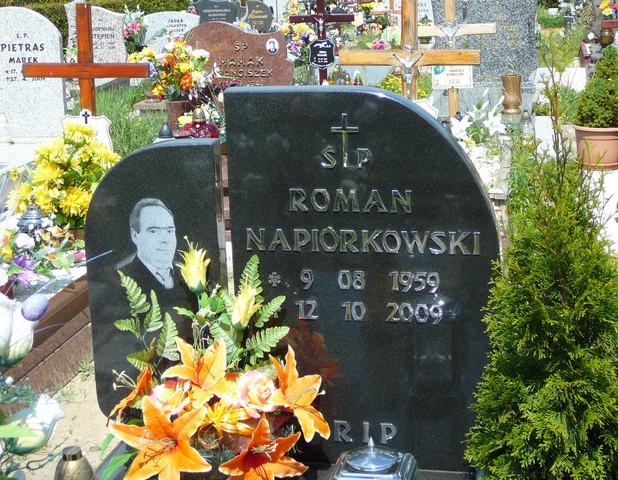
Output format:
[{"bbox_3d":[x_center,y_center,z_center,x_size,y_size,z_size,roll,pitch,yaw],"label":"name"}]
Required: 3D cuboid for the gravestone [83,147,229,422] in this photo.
[{"bbox_3d":[-0.296,0.085,2.380,0.266,0.560,0.080,0,13,10],"label":"gravestone"}]

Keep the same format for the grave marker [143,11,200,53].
[{"bbox_3d":[-1.545,-2.196,13.500,0.650,0.740,0.100,1,14,12],"label":"grave marker"}]

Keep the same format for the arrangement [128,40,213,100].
[{"bbox_3d":[-0.801,-0.979,6.900,0.460,0.350,0.400,1,14,12],"label":"arrangement"}]

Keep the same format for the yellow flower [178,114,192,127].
[{"bbox_3d":[-0.684,-0.656,6.600,0.072,0.062,0.065,1,14,12],"label":"yellow flower"}]

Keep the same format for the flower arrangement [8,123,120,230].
[{"bbox_3d":[-1.103,-0.285,5.400,0.460,0.450,0.420,1,14,12],"label":"flower arrangement"}]

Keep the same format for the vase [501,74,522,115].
[{"bbox_3d":[1.348,-0.969,8.000,0.130,0.260,0.130,1,14,12],"label":"vase"}]

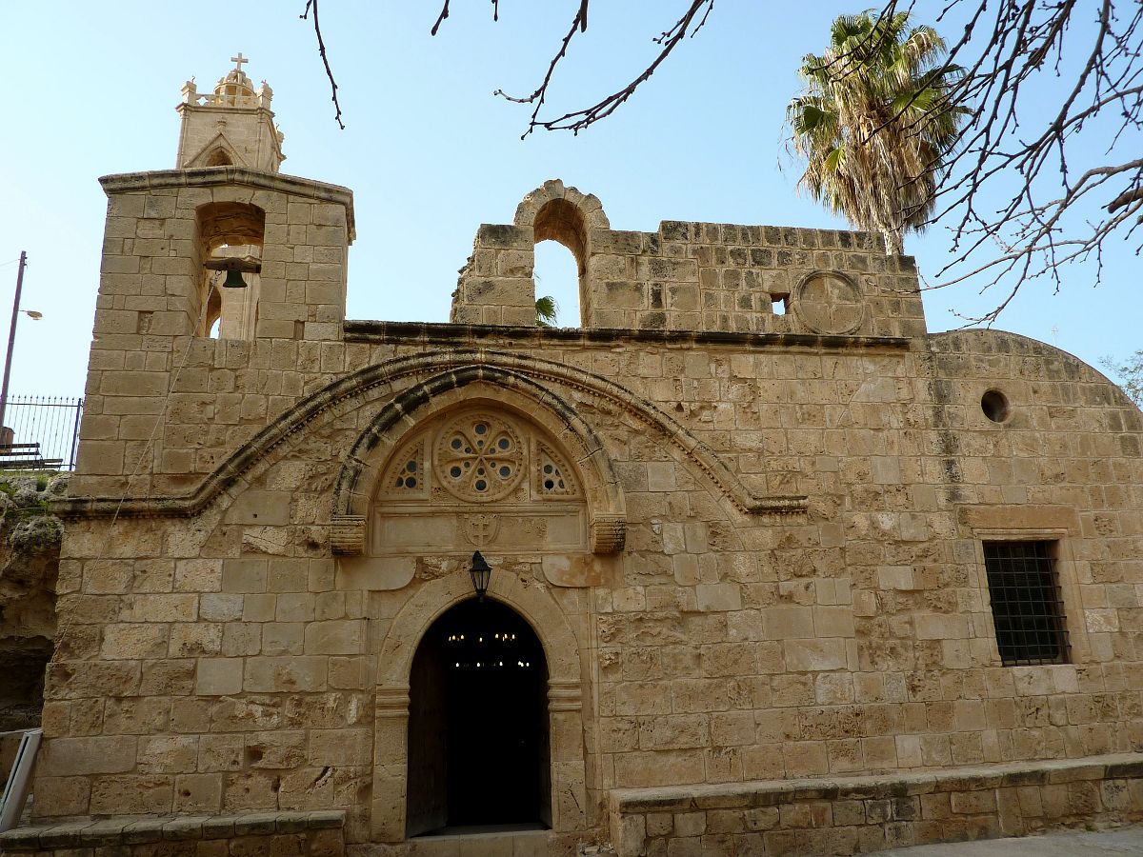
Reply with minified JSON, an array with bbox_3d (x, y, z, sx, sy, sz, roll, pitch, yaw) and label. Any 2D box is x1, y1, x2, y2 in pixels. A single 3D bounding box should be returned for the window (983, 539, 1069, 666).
[{"bbox_3d":[4.471,1.723,8.194,0.809,1.198,0.200,1,-14,-10],"label":"window"}]

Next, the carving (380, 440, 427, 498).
[{"bbox_3d":[-1.613,0.386,7.966,0.413,0.537,0.140,1,-16,-9],"label":"carving"}]

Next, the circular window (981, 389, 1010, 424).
[{"bbox_3d":[4.369,-0.208,8.674,0.315,0.360,0.250,1,-14,-10],"label":"circular window"}]

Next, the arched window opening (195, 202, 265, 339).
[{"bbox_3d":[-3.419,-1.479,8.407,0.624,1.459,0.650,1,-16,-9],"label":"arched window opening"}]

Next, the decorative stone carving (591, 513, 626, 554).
[{"bbox_3d":[0.342,0.951,7.440,0.278,0.355,0.280,1,-14,-10],"label":"decorative stone carving"}]

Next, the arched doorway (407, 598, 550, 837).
[{"bbox_3d":[-0.801,2.435,7.149,1.197,1.926,0.300,1,-14,-10],"label":"arched doorway"}]

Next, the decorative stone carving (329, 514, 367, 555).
[{"bbox_3d":[-2.034,0.978,7.503,0.316,0.326,0.260,1,-16,-9],"label":"decorative stone carving"}]

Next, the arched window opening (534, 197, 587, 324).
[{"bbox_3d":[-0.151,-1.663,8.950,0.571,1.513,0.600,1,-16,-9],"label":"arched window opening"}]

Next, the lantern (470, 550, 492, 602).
[{"bbox_3d":[-0.782,1.273,7.112,0.200,0.433,0.260,1,-14,-10],"label":"lantern"}]

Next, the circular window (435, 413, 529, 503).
[{"bbox_3d":[-0.898,0.273,8.090,0.907,0.900,0.140,1,-16,-9],"label":"circular window"}]

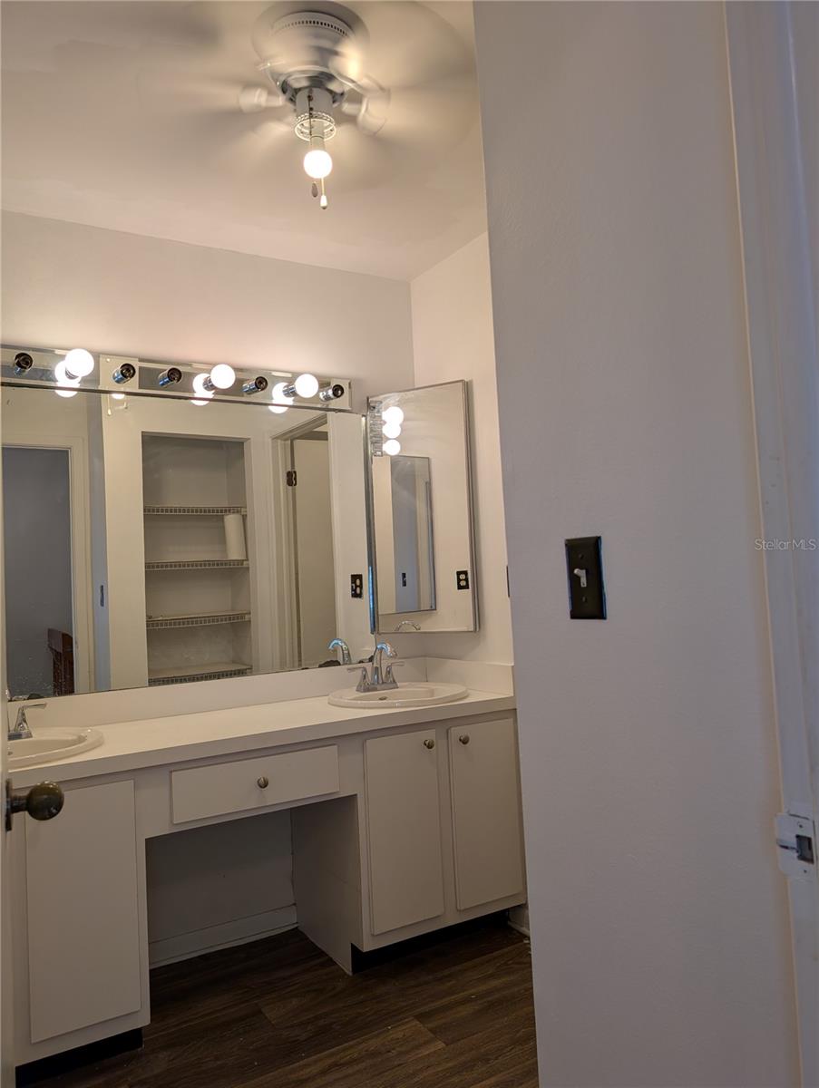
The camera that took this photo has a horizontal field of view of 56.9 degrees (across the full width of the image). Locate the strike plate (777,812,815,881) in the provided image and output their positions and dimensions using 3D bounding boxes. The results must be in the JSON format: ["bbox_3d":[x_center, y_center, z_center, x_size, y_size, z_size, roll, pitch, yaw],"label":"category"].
[{"bbox_3d":[0.362,0.281,0.709,0.006,0.057,0.040,-1,-4,-30],"label":"strike plate"}]

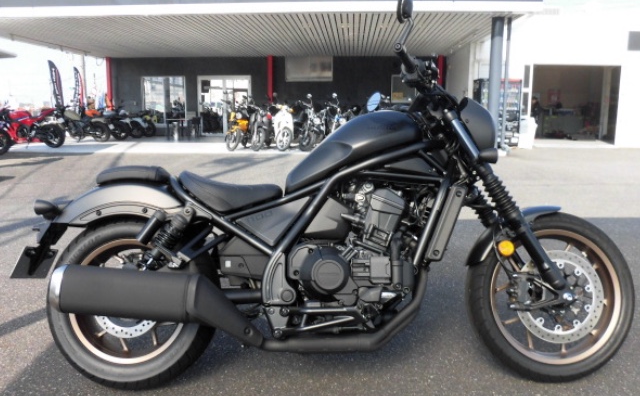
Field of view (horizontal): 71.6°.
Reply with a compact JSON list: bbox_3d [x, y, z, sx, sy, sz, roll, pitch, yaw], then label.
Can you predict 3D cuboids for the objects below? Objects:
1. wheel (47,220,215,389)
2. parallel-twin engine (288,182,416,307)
[{"bbox_3d":[-0.668,0.370,1.630,0.640,0.640,0.190,0,-6,-1],"label":"wheel"},{"bbox_3d":[0.119,0.173,1.620,0.430,0.420,0.410,0,-6,-1],"label":"parallel-twin engine"}]

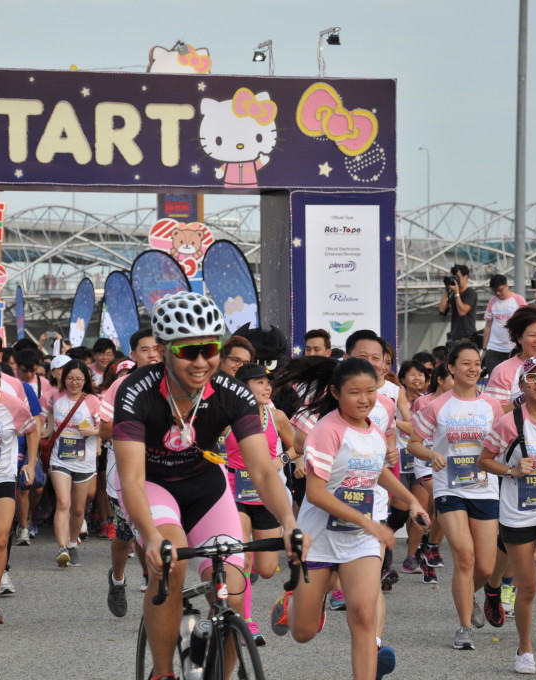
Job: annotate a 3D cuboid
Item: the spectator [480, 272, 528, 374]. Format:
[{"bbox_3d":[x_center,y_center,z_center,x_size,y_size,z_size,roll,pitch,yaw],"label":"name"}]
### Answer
[{"bbox_3d":[2.518,0.133,36.300,0.500,1.660,0.320,0,0,13],"label":"spectator"}]

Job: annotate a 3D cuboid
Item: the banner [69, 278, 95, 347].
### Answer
[{"bbox_3d":[-3.720,0.349,68.000,0.080,3.200,0.800,0,-1,-40],"label":"banner"}]

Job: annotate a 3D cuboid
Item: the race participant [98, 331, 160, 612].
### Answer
[{"bbox_3d":[-0.789,0.801,20.600,0.530,1.740,0.550,0,0,-10],"label":"race participant"}]

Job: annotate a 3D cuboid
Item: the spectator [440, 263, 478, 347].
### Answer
[{"bbox_3d":[2.028,0.048,36.300,0.450,1.720,0.460,0,-1,-40],"label":"spectator"}]

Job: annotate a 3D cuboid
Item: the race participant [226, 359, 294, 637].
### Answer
[{"bbox_3d":[-0.062,0.887,18.500,0.470,1.540,0.680,0,0,-18],"label":"race participant"}]

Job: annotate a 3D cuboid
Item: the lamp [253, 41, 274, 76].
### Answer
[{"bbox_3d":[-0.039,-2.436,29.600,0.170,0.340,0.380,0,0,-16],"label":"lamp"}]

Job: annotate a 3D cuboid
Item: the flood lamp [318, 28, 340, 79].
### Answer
[{"bbox_3d":[0.522,-2.479,29.400,0.120,0.440,0.320,0,0,-20],"label":"flood lamp"}]

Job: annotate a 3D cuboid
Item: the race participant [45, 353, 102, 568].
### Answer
[{"bbox_3d":[-1.466,0.931,25.700,0.450,1.580,0.450,0,0,-3],"label":"race participant"}]

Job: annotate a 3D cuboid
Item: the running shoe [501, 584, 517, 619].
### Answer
[{"bbox_3d":[1.432,1.557,20.300,0.100,0.120,0.270,0,22,0],"label":"running shoe"}]

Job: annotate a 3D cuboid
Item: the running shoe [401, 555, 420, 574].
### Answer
[{"bbox_3d":[1.080,1.633,24.800,0.093,0.115,0.250,0,0,-45],"label":"running shoe"}]

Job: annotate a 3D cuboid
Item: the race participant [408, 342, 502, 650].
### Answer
[{"bbox_3d":[0.998,0.833,18.150,0.520,1.630,0.620,0,0,-7],"label":"race participant"}]

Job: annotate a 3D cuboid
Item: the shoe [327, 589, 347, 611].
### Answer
[{"bbox_3d":[0.451,1.620,21.200,0.095,0.115,0.250,0,-6,-28],"label":"shoe"}]

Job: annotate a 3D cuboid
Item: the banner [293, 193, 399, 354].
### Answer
[{"bbox_3d":[0.658,0.103,29.150,0.960,2.760,0.100,0,0,-22],"label":"banner"}]

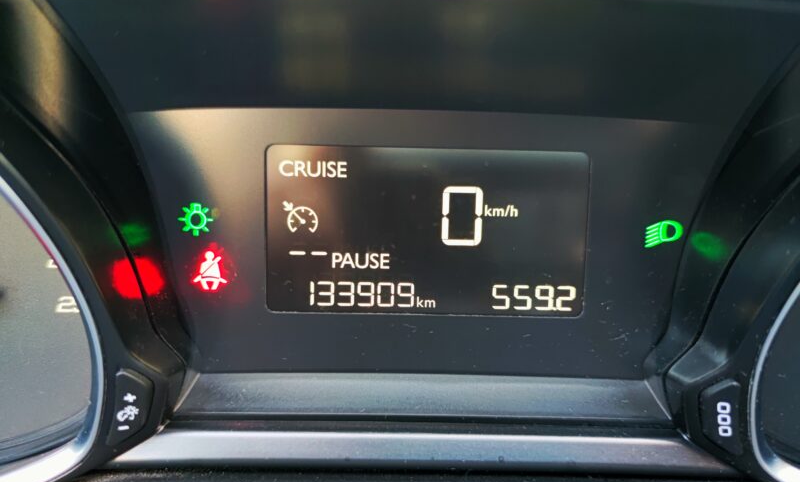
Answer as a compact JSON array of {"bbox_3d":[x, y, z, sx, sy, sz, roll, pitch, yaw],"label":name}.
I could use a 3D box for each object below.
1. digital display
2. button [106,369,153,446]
[{"bbox_3d":[0.007,-0.003,0.159,0.092,0.048,0.005,1,2,-1],"label":"digital display"},{"bbox_3d":[-0.069,0.042,0.141,0.010,0.018,0.005,2,-1,-19],"label":"button"}]

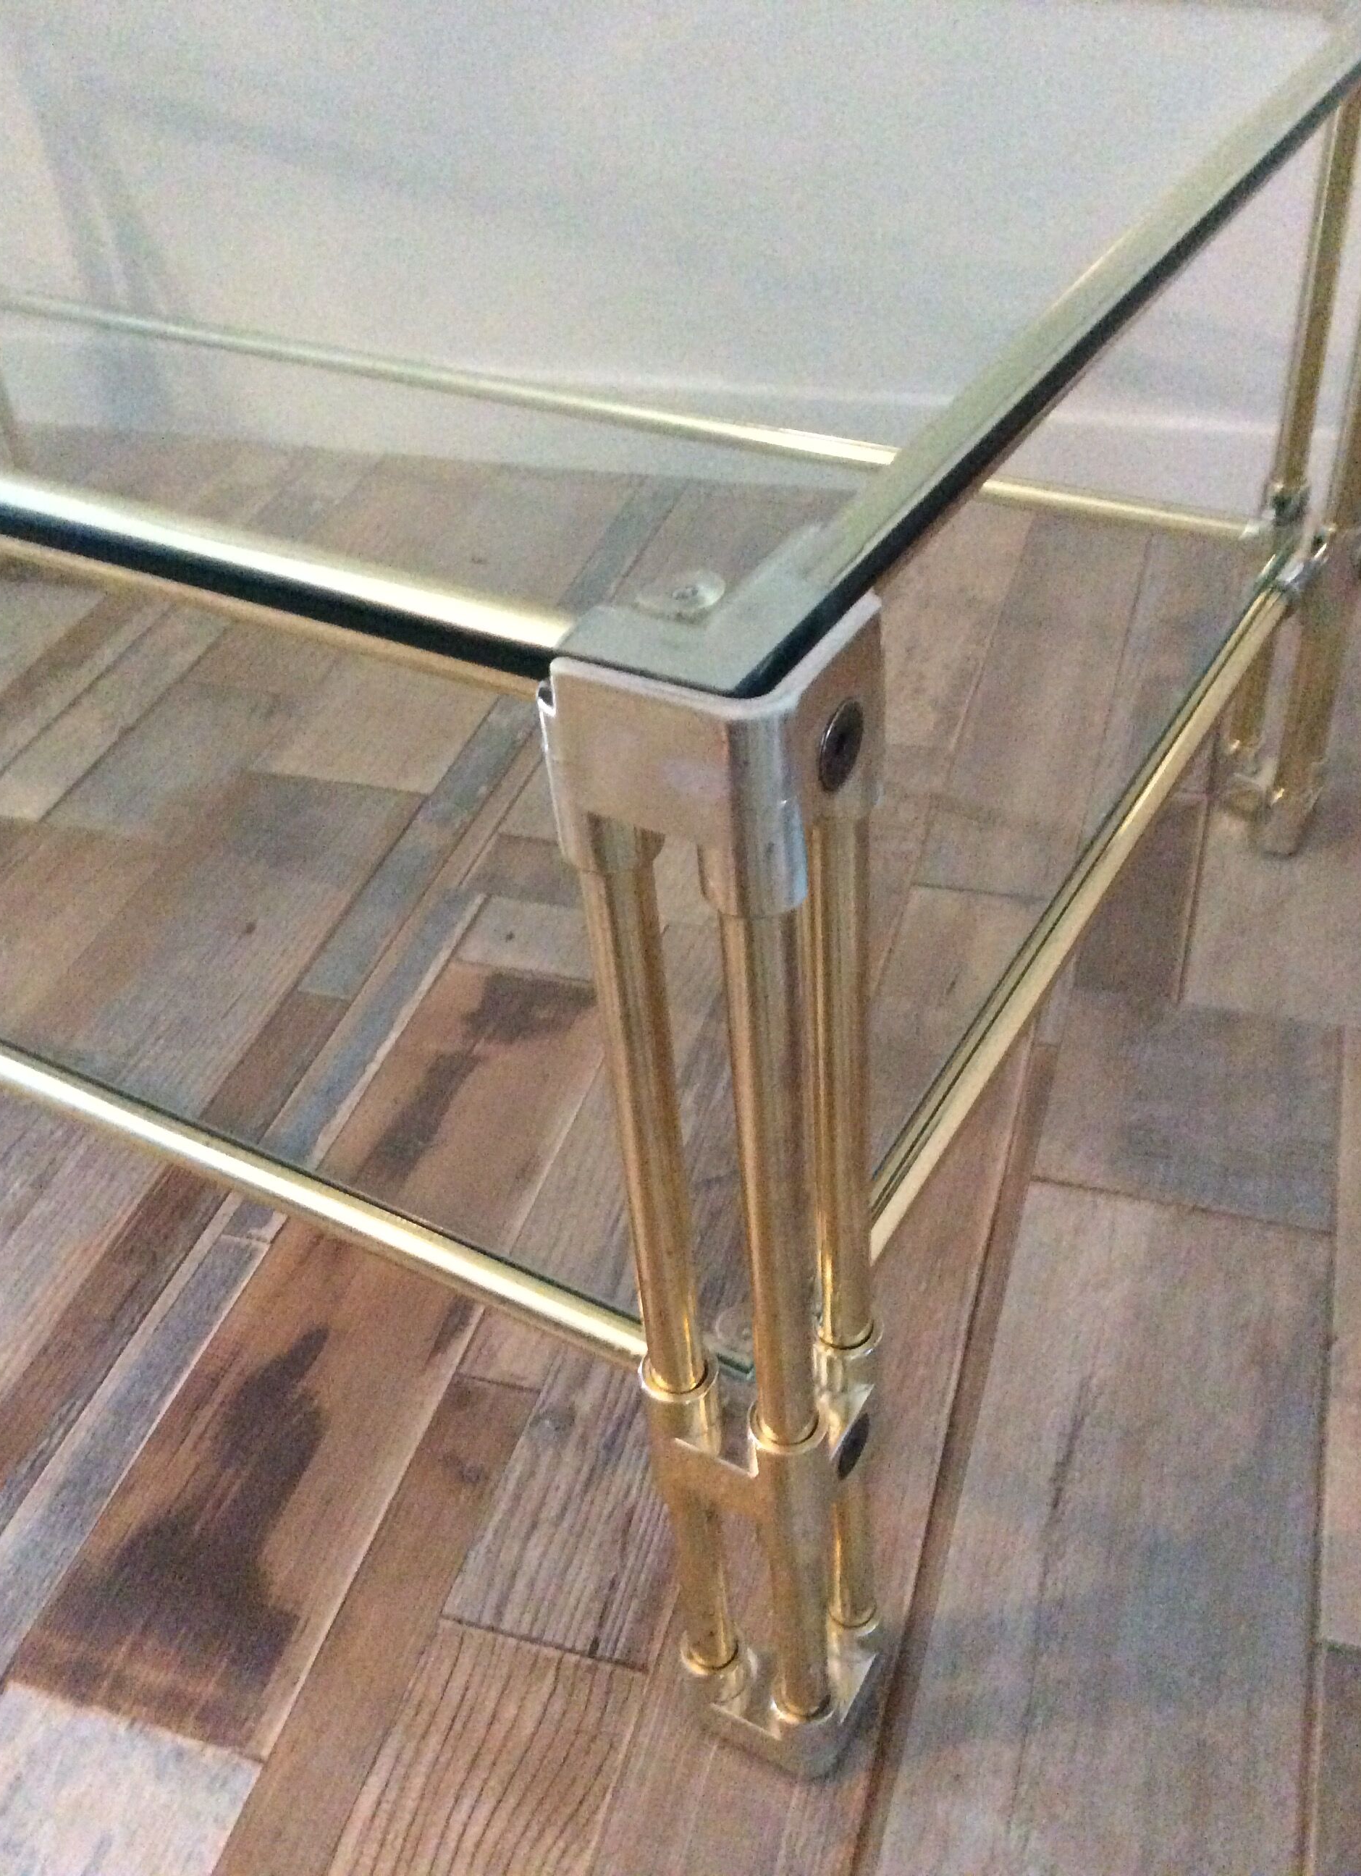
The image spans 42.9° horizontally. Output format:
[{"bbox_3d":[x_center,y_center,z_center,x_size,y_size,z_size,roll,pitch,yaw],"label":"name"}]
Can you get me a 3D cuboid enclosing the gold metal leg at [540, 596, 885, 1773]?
[{"bbox_3d":[0.021,0.099,0.469,0.055,0.420,0.055,18,46,26],"label":"gold metal leg"}]

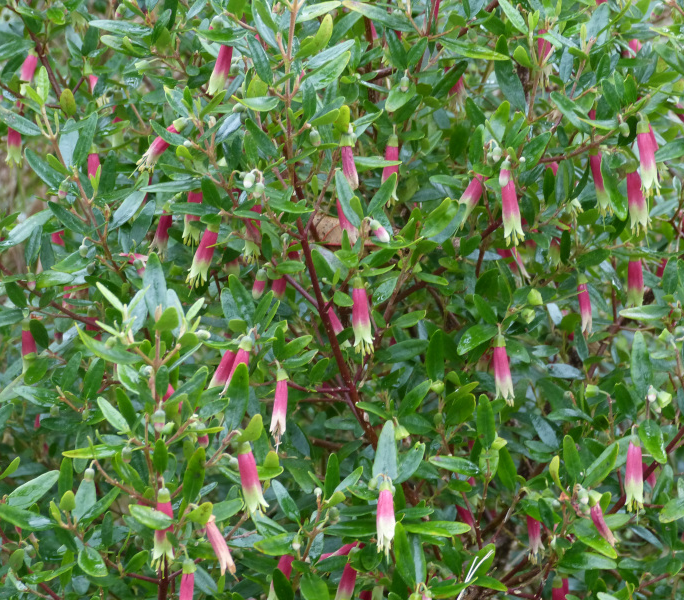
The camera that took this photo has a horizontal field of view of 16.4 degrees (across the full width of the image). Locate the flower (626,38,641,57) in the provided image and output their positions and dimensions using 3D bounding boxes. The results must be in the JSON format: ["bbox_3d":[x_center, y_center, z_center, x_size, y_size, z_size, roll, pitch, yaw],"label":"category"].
[{"bbox_3d":[0.171,-0.142,1.400,0.008,0.029,0.008,0,8,0],"label":"flower"}]

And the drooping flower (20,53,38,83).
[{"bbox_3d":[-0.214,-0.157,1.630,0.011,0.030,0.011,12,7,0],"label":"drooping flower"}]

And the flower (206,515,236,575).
[{"bbox_3d":[-0.063,0.129,1.250,0.009,0.033,0.009,-17,-9,0],"label":"flower"}]

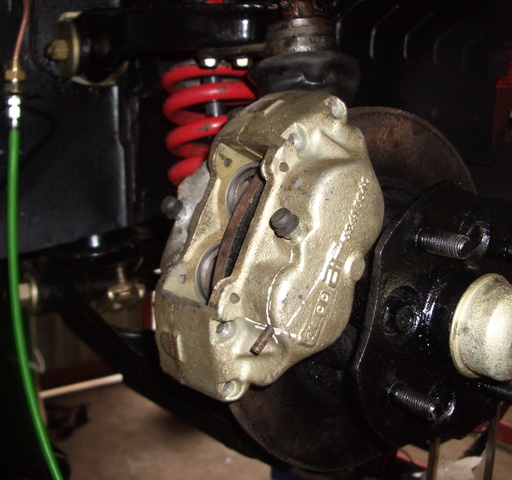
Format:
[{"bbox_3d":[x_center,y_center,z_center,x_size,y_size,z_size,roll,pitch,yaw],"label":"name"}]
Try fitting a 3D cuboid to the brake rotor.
[{"bbox_3d":[0.075,0.035,0.410,0.234,0.234,0.030,-5,11,-34],"label":"brake rotor"}]

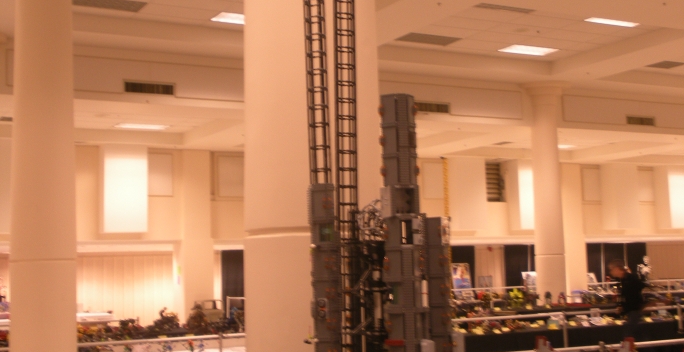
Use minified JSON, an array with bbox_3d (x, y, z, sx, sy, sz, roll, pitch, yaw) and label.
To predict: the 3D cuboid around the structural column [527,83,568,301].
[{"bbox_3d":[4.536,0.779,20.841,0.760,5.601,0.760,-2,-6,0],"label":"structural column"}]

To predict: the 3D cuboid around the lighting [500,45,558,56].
[{"bbox_3d":[3.737,-2.475,18.848,1.220,0.080,0.610,1,-7,-29],"label":"lighting"}]

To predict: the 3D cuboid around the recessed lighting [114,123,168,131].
[{"bbox_3d":[-4.374,-1.106,21.007,1.220,0.080,0.610,1,-7,-29],"label":"recessed lighting"}]

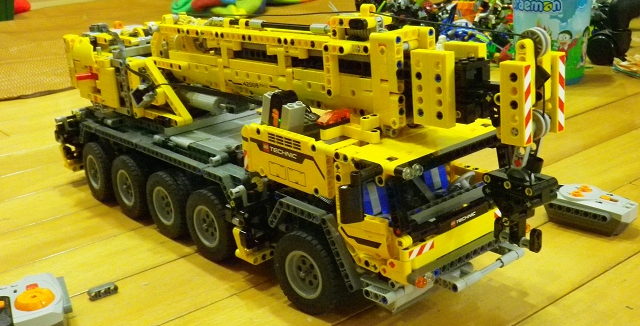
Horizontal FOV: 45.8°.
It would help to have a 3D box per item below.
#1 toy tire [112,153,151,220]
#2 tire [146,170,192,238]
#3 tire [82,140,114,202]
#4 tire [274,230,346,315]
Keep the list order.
[{"bbox_3d":[-0.188,0.024,0.767,0.021,0.062,0.062,-12,20,-39],"label":"toy tire"},{"bbox_3d":[-0.140,0.039,0.715,0.021,0.062,0.062,-13,21,-41],"label":"tire"},{"bbox_3d":[-0.236,0.009,0.819,0.021,0.062,0.062,-11,20,-36],"label":"tire"},{"bbox_3d":[-0.007,0.082,0.571,0.062,0.062,0.021,14,21,39],"label":"tire"}]

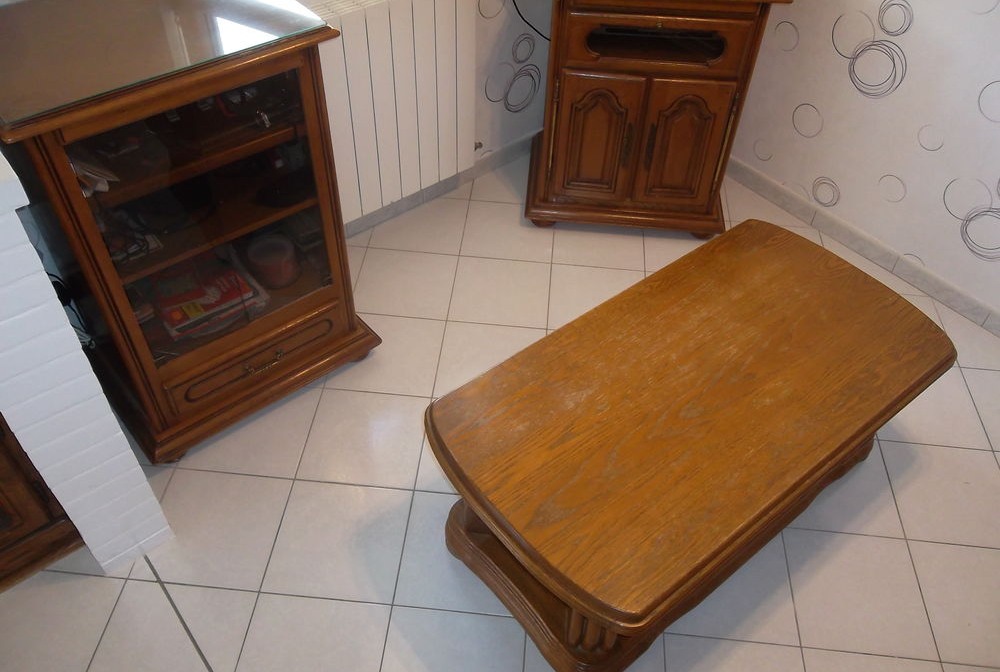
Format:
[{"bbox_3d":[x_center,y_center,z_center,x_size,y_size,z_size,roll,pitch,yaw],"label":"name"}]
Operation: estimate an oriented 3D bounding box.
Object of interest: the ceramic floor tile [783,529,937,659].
[{"bbox_3d":[0.901,0.647,1.971,0.330,0.010,0.330,5,47,2],"label":"ceramic floor tile"}]

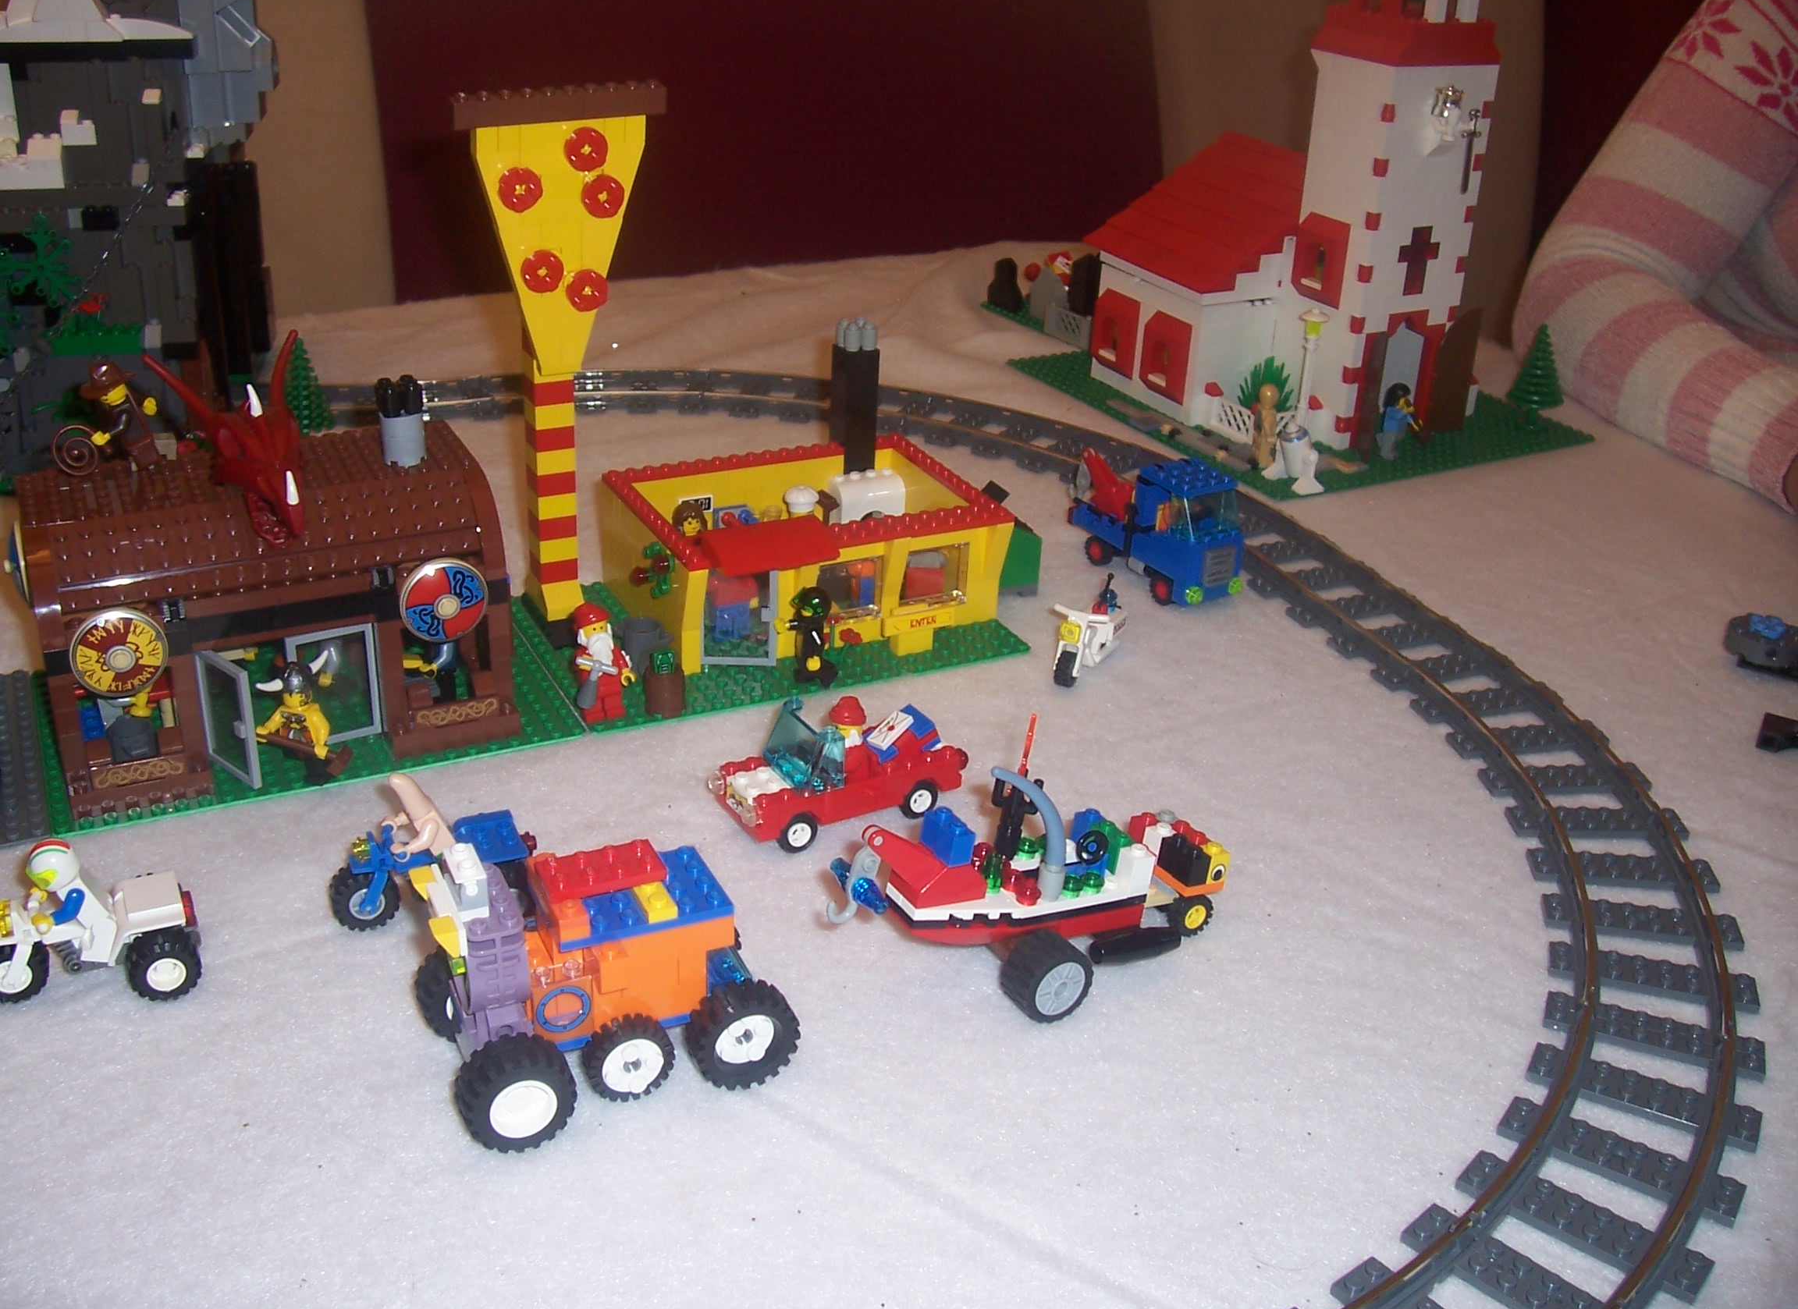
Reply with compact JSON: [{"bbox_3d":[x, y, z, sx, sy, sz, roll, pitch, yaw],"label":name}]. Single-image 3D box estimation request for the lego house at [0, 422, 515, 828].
[{"bbox_3d":[-0.233,-0.021,0.641,0.165,0.094,0.120,-10,30,-25],"label":"lego house"}]

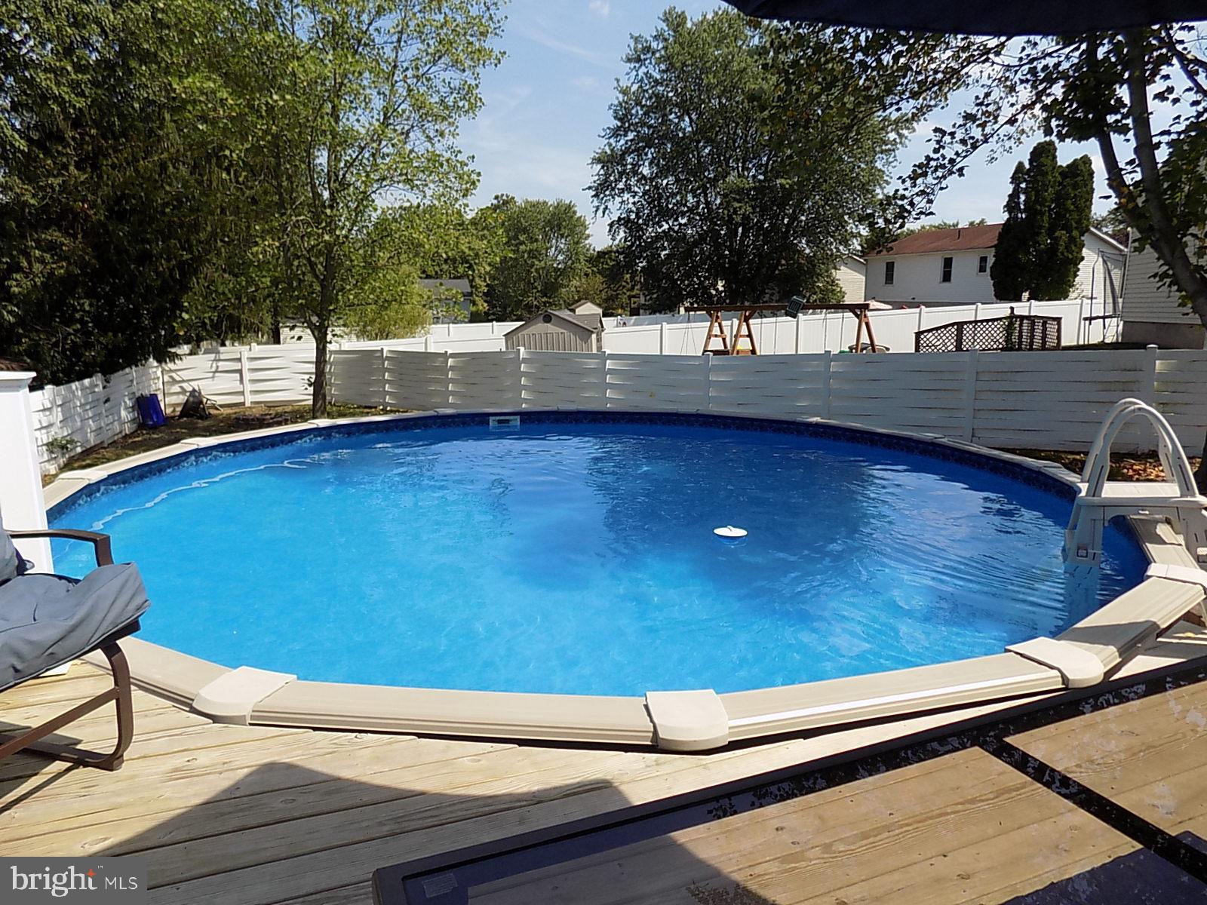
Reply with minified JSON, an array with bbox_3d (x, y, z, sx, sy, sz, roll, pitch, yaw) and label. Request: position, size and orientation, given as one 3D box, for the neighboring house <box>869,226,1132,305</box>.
[{"bbox_3d":[21.205,-9.711,44.246,7.800,5.800,10.800,-4,11,-22],"label":"neighboring house"}]

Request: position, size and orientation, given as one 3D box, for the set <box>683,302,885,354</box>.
[{"bbox_3d":[4.164,-2.468,19.780,5.200,2.300,1.800,10,14,42],"label":"set"}]

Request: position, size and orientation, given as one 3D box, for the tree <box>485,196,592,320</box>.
[{"bbox_3d":[-4.035,-11.530,50.748,7.200,9.100,7.200,-1,11,-4],"label":"tree"}]

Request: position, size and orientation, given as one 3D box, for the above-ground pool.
[{"bbox_3d":[-0.100,0.760,6.221,7.500,1.280,7.500,0,11,0],"label":"above-ground pool"}]

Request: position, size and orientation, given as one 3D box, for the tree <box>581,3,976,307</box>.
[{"bbox_3d":[6.960,-10.655,32.587,14.000,13.500,13.500,2,11,11],"label":"tree"}]

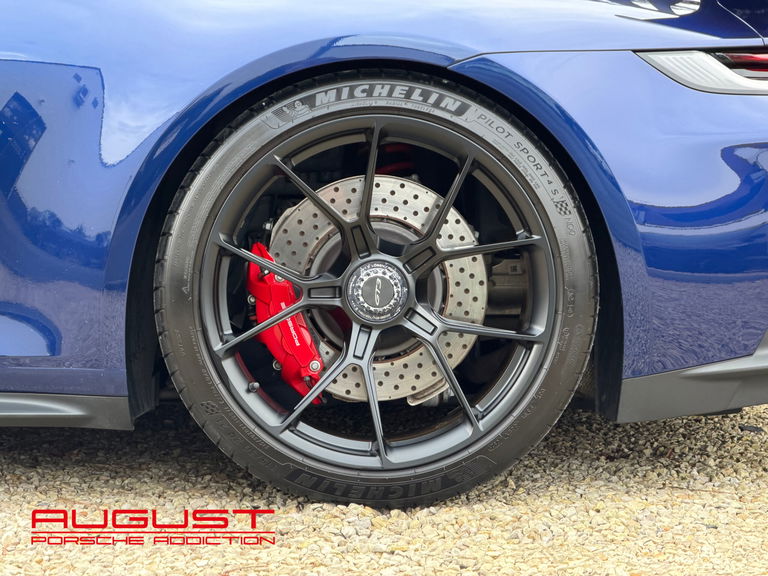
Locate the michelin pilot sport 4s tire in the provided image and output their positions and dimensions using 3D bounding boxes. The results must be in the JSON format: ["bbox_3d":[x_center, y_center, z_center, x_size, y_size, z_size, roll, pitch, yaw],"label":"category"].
[{"bbox_3d":[-0.009,-0.001,3.700,0.720,0.715,0.310,0,2,0],"label":"michelin pilot sport 4s tire"}]

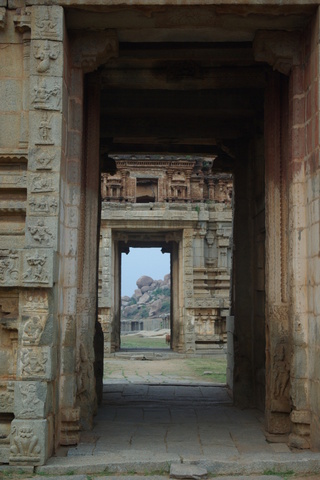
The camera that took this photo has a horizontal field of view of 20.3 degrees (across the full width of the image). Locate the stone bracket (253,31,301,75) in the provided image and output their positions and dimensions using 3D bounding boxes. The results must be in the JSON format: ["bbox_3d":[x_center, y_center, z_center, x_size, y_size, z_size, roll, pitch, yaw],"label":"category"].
[{"bbox_3d":[1.366,-2.115,10.408,0.519,0.514,0.450,0,-5,1],"label":"stone bracket"}]

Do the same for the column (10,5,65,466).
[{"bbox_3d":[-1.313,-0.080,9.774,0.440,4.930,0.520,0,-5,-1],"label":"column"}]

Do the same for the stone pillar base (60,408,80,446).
[{"bbox_3d":[-0.983,2.053,9.830,0.200,0.400,0.220,0,-5,0],"label":"stone pillar base"}]

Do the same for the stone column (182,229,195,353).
[{"bbox_3d":[1.140,2.050,35.689,0.450,4.900,0.600,0,-5,-1],"label":"stone column"}]

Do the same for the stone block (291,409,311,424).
[{"bbox_3d":[1.657,2.089,10.642,0.230,0.190,0.280,0,-5,-1],"label":"stone block"}]

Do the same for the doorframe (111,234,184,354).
[{"bbox_3d":[-0.515,2.121,36.348,2.830,4.830,1.800,0,-5,-1],"label":"doorframe"}]

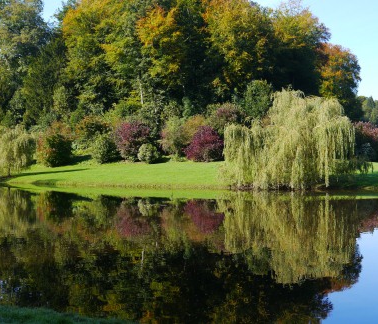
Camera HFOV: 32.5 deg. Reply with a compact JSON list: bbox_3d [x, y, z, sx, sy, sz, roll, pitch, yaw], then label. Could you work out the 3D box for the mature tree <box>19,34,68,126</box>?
[{"bbox_3d":[-18.835,-10.162,84.000,6.210,12.690,6.500,0,0,0],"label":"mature tree"}]

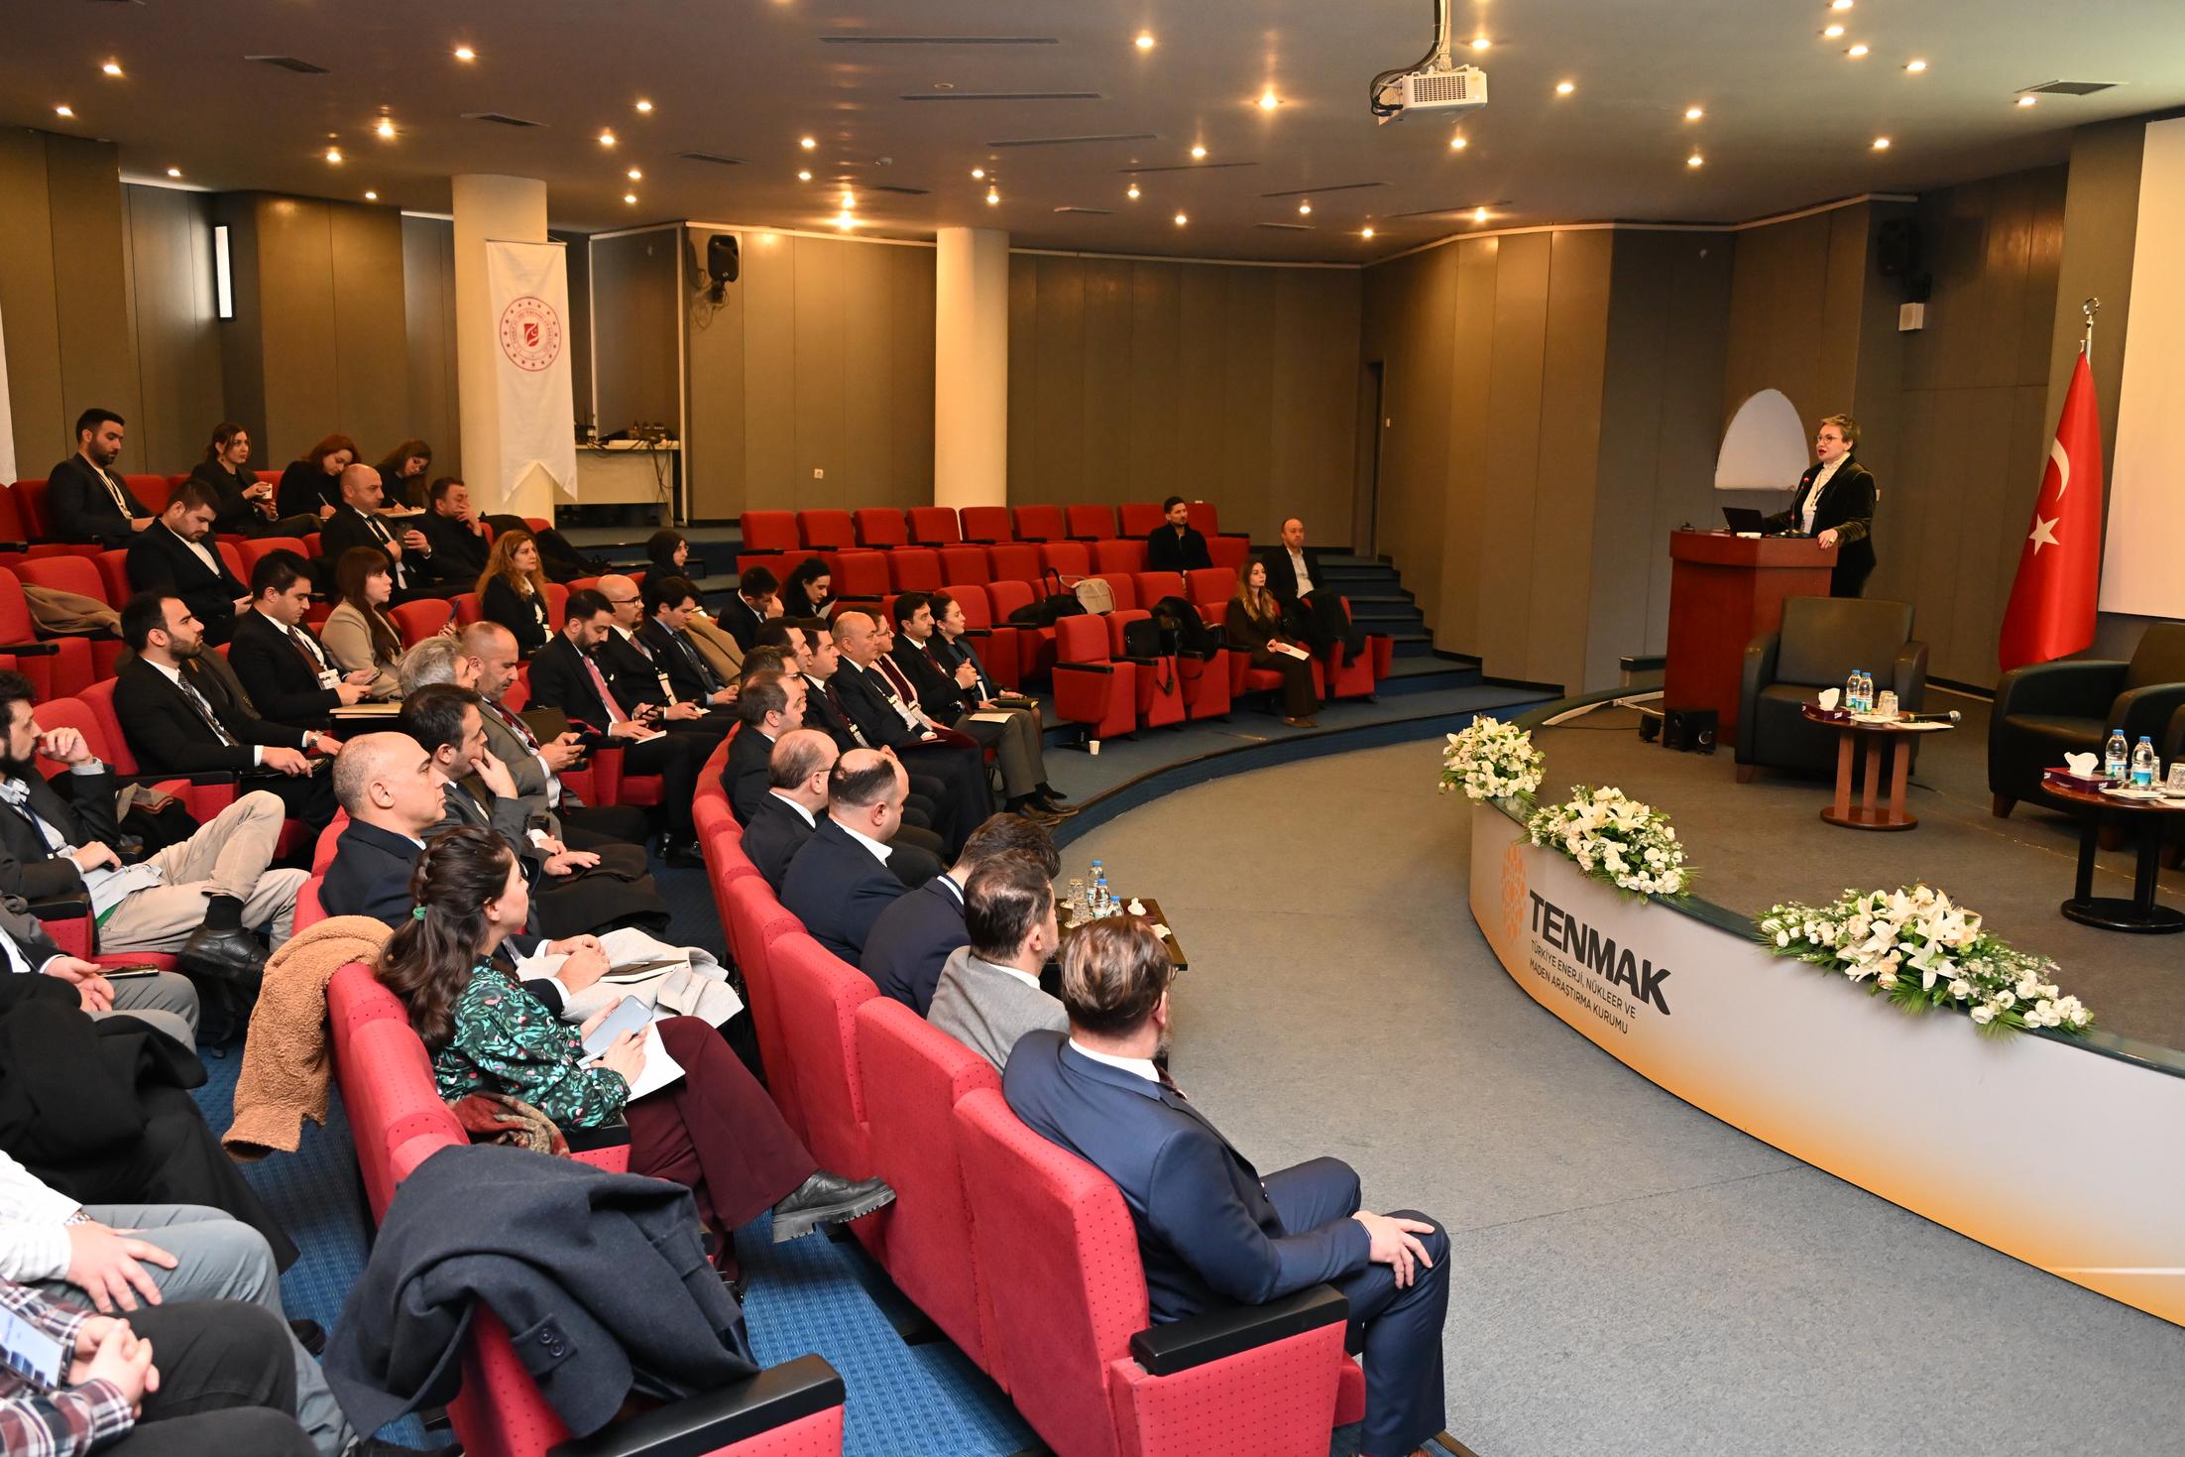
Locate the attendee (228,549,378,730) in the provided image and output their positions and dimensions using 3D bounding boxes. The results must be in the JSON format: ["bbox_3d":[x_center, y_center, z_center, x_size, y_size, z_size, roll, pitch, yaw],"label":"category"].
[{"bbox_3d":[-2.829,-0.069,6.850,0.850,1.210,0.550,1,9,-1],"label":"attendee"}]

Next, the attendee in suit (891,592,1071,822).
[{"bbox_3d":[-0.627,-0.109,10.050,0.920,1.250,0.550,3,9,11],"label":"attendee in suit"}]

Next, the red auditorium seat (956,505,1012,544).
[{"bbox_3d":[-0.839,-1.496,16.179,0.560,0.910,0.570,-7,12,-42],"label":"red auditorium seat"}]

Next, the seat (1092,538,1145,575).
[{"bbox_3d":[0.411,-1.138,15.524,0.604,0.871,0.554,-7,12,-43],"label":"seat"}]

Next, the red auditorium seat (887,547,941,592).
[{"bbox_3d":[-1.256,-0.816,13.200,0.600,0.920,0.550,7,11,34],"label":"red auditorium seat"}]

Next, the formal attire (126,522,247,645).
[{"bbox_3d":[-4.449,-0.697,8.931,0.470,0.630,0.510,2,9,8],"label":"formal attire"}]

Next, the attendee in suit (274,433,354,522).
[{"bbox_3d":[-4.165,-1.086,10.178,0.850,1.096,0.500,3,9,13],"label":"attendee in suit"}]

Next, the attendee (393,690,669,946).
[{"bbox_3d":[-1.509,0.533,4.936,0.830,1.280,0.560,0,9,-9],"label":"attendee"}]

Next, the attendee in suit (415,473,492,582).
[{"bbox_3d":[-3.268,-0.796,10.032,0.900,1.153,0.580,3,9,13],"label":"attendee in suit"}]

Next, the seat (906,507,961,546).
[{"bbox_3d":[-1.144,-1.386,15.278,0.554,0.871,0.604,8,11,40],"label":"seat"}]

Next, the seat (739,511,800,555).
[{"bbox_3d":[-2.459,-1.272,14.587,0.570,0.910,0.560,7,11,35],"label":"seat"}]

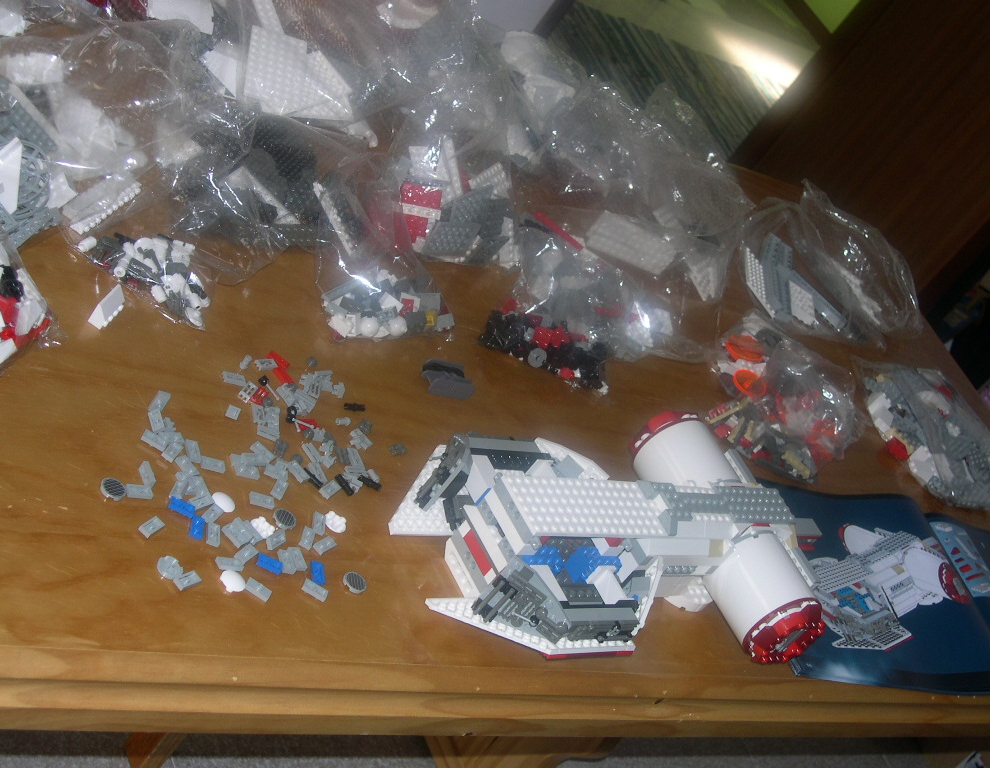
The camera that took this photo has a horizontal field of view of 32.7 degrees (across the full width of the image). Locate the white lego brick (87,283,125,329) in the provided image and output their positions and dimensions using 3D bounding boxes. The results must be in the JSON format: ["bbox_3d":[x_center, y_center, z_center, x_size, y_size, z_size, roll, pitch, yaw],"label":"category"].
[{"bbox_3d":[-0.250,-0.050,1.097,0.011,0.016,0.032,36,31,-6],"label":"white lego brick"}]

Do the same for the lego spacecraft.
[{"bbox_3d":[0.100,0.110,1.192,0.392,0.095,0.198,6,44,-43],"label":"lego spacecraft"}]

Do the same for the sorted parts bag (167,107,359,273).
[{"bbox_3d":[-0.170,-0.144,1.260,0.165,0.065,0.160,6,44,-43],"label":"sorted parts bag"}]

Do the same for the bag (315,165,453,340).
[{"bbox_3d":[-0.087,-0.104,1.308,0.120,0.054,0.170,-1,49,-48],"label":"bag"}]

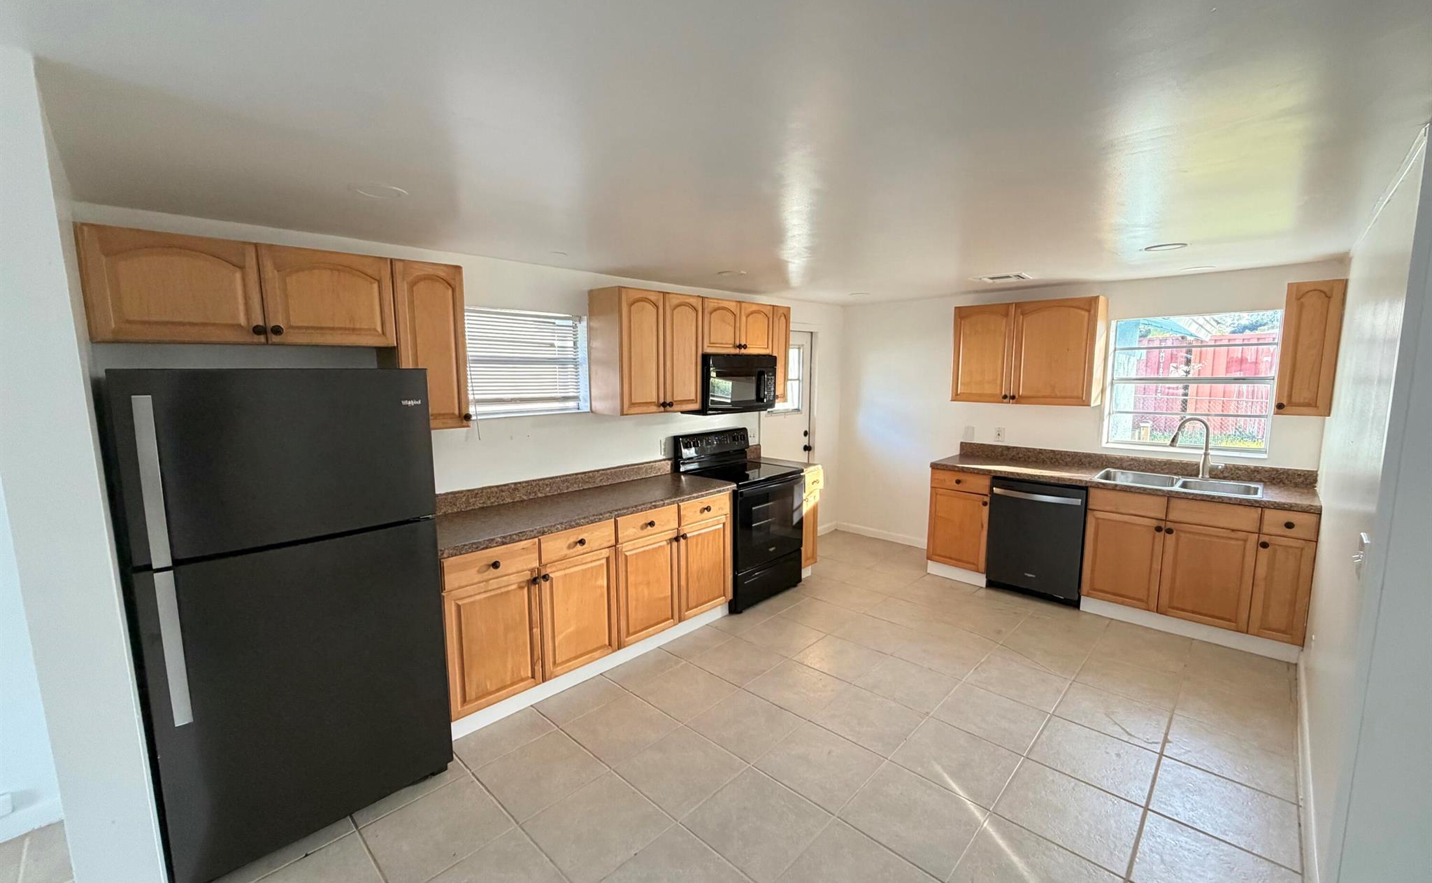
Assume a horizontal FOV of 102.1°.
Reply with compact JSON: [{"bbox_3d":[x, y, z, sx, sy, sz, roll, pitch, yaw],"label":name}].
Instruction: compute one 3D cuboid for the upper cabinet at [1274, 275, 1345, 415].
[{"bbox_3d":[3.501,-0.538,3.423,0.230,0.756,0.325,6,10,43],"label":"upper cabinet"}]

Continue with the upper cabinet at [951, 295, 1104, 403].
[{"bbox_3d":[2.356,-0.664,4.415,0.977,0.748,0.291,7,10,43],"label":"upper cabinet"}]

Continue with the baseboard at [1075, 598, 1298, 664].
[{"bbox_3d":[2.894,1.144,3.608,1.068,0.115,0.020,7,10,43],"label":"baseboard"}]

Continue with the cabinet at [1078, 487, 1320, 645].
[{"bbox_3d":[3.050,0.681,3.714,1.067,0.752,0.594,7,10,43],"label":"cabinet"}]

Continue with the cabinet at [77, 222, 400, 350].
[{"bbox_3d":[-1.841,-0.571,2.315,0.330,0.377,0.932,6,10,43],"label":"cabinet"}]

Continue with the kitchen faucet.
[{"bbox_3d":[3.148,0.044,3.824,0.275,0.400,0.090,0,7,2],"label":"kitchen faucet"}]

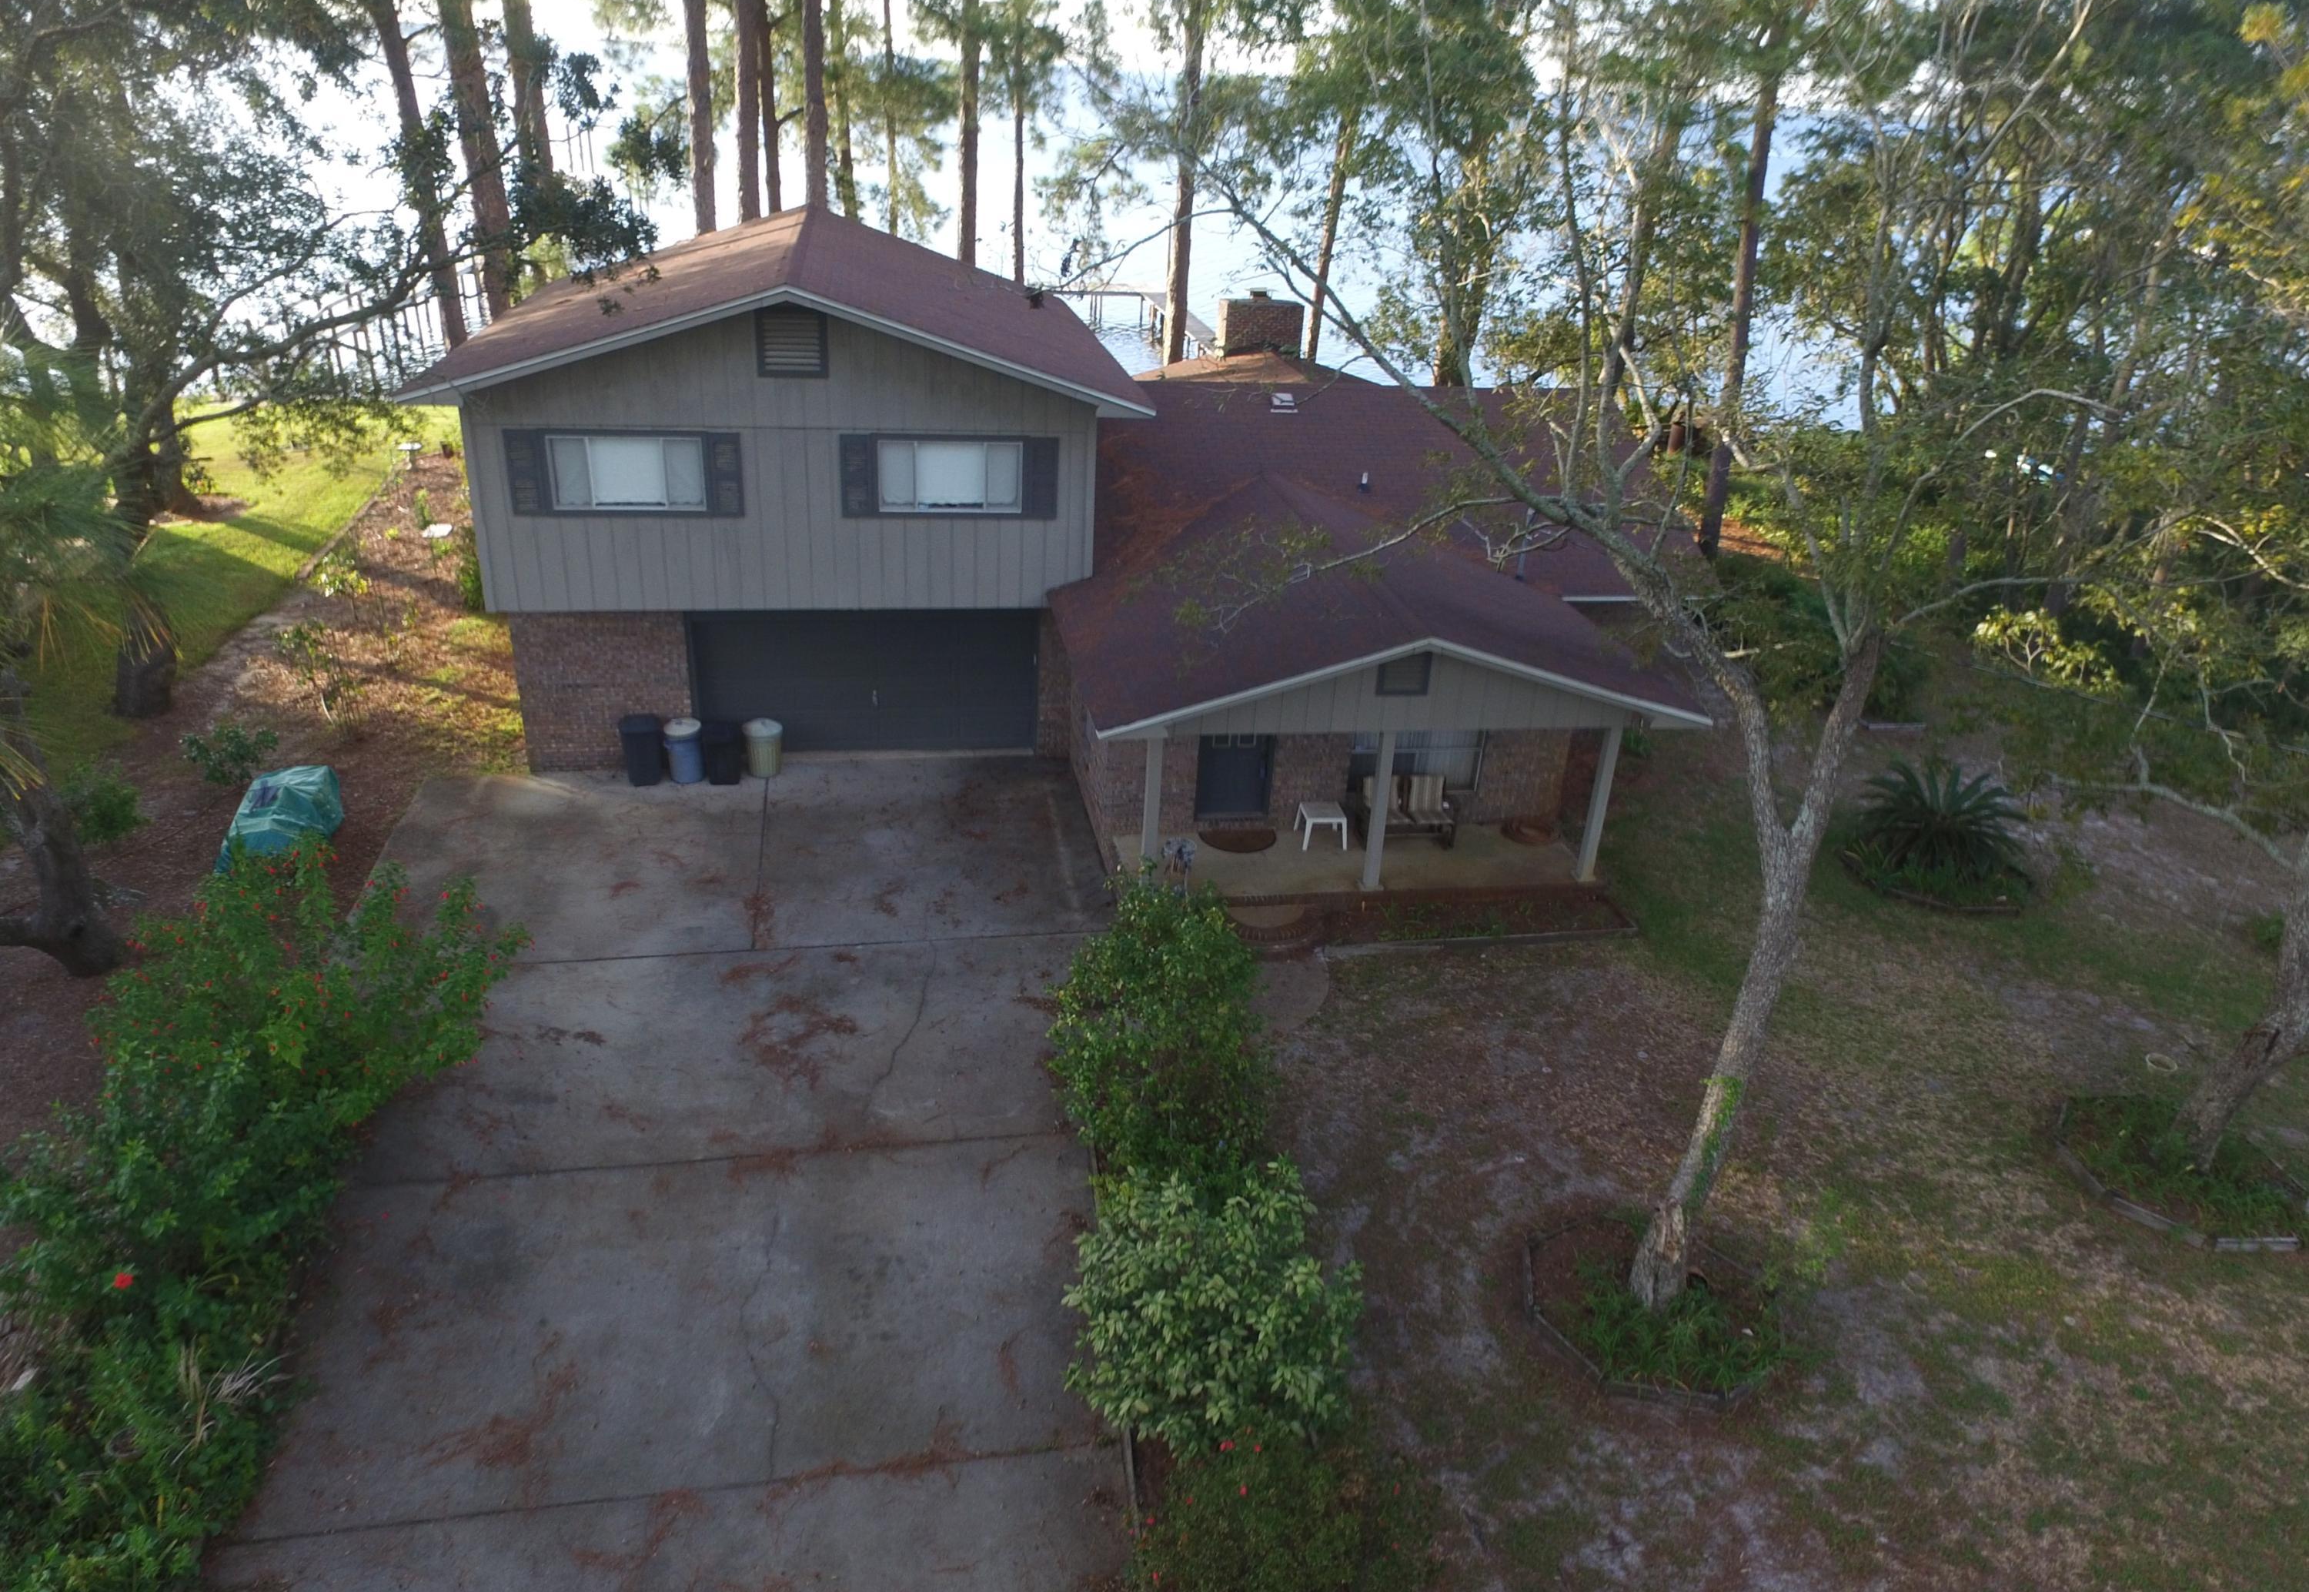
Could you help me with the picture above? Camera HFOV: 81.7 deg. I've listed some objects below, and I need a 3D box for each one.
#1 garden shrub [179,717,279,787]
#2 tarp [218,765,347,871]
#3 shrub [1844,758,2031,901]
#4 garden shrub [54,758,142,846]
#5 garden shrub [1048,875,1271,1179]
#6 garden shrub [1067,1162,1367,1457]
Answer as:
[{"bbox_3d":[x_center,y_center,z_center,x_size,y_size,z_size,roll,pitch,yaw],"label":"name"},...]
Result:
[{"bbox_3d":[-12.074,-0.586,17.424,1.090,0.830,1.060,-2,29,-9],"label":"garden shrub"},{"bbox_3d":[-10.573,0.227,16.019,1.010,0.890,1.470,-2,29,-9],"label":"tarp"},{"bbox_3d":[10.244,0.332,17.462,2.020,1.420,2.020,-2,29,-9],"label":"shrub"},{"bbox_3d":[-12.549,0.105,15.856,0.960,1.060,0.960,-2,29,-9],"label":"garden shrub"},{"bbox_3d":[0.041,2.130,11.905,1.920,2.530,2.170,-2,29,-9],"label":"garden shrub"},{"bbox_3d":[0.426,3.719,9.864,2.070,1.720,1.970,-2,29,-9],"label":"garden shrub"}]

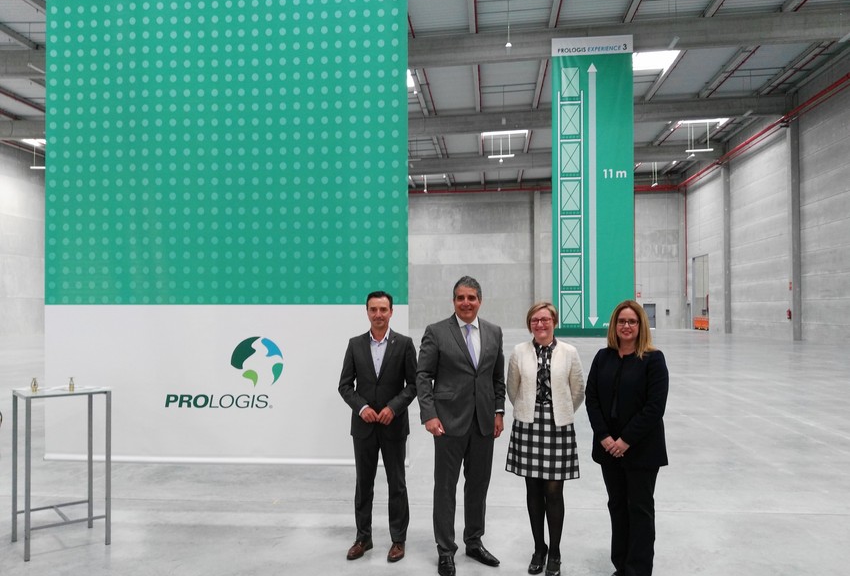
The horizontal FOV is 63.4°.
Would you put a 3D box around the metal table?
[{"bbox_3d":[-2.529,1.245,4.795,0.525,1.065,0.515,1,-2,-39],"label":"metal table"}]

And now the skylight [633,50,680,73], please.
[{"bbox_3d":[9.800,-10.200,30.850,2.600,0.200,2.900,0,-2,6],"label":"skylight"}]

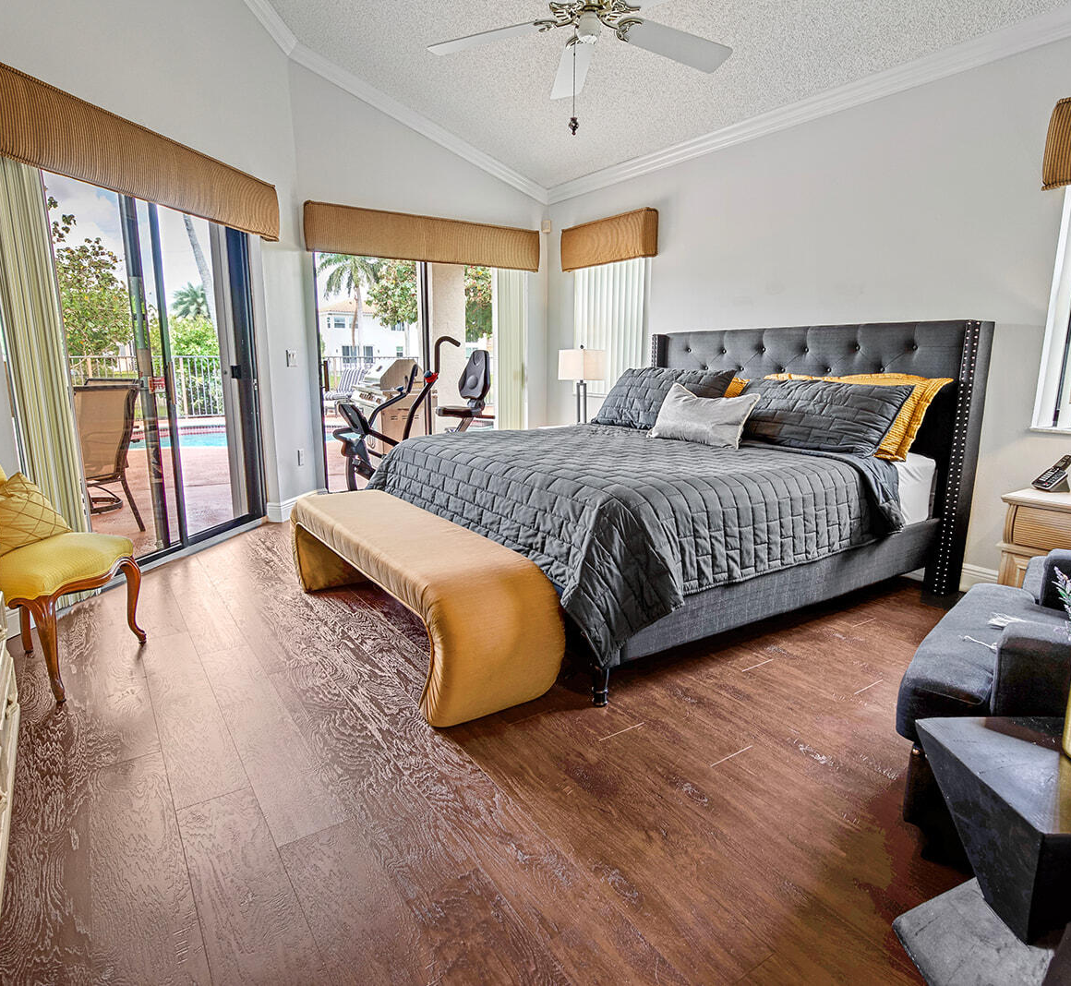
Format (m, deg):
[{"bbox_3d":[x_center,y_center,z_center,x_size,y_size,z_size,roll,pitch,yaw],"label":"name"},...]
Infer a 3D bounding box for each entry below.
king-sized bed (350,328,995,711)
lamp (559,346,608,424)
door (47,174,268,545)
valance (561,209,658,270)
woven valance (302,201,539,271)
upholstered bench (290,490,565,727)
[{"bbox_3d":[0.649,-0.170,3.421,2.326,1.392,2.075,-7,13,-35],"label":"king-sized bed"},{"bbox_3d":[0.395,-0.893,5.680,0.235,0.711,0.335,-7,13,-35],"label":"lamp"},{"bbox_3d":[-2.209,-0.621,3.921,0.082,2.033,1.739,3,11,12],"label":"door"},{"bbox_3d":[0.587,-2.066,5.433,0.135,0.342,1.038,-7,13,-35],"label":"valance"},{"bbox_3d":[-0.864,-2.088,5.474,2.008,0.342,0.135,-6,13,-31],"label":"woven valance"},{"bbox_3d":[-0.591,0.389,2.867,0.464,0.482,1.774,-7,13,-35],"label":"upholstered bench"}]

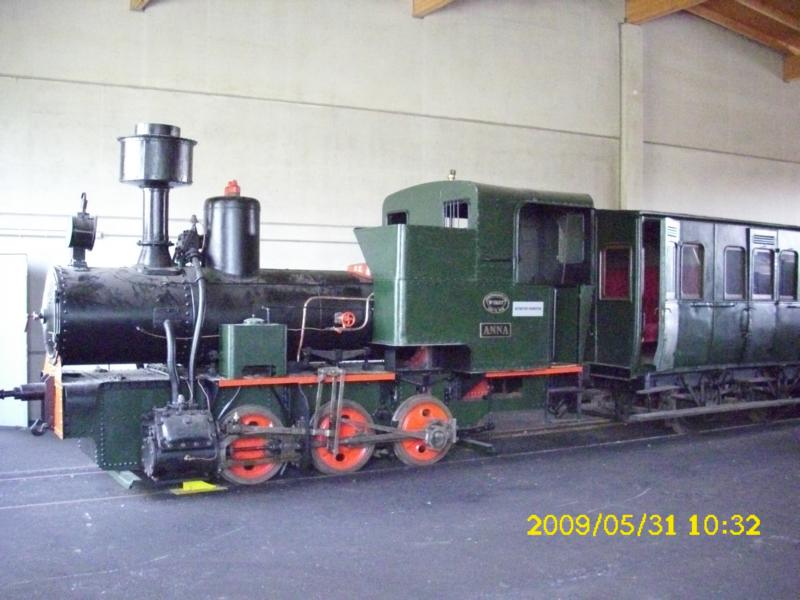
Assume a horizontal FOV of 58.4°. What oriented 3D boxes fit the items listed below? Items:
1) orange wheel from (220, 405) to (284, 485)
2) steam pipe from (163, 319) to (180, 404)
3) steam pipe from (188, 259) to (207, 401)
[{"bbox_3d":[-1.338,1.311,6.500,0.700,0.720,0.130,0,0,-27],"label":"orange wheel"},{"bbox_3d":[-1.955,0.526,6.130,0.130,0.740,0.160,0,0,-27],"label":"steam pipe"},{"bbox_3d":[-1.800,0.253,6.370,0.160,1.300,0.360,0,0,-27],"label":"steam pipe"}]

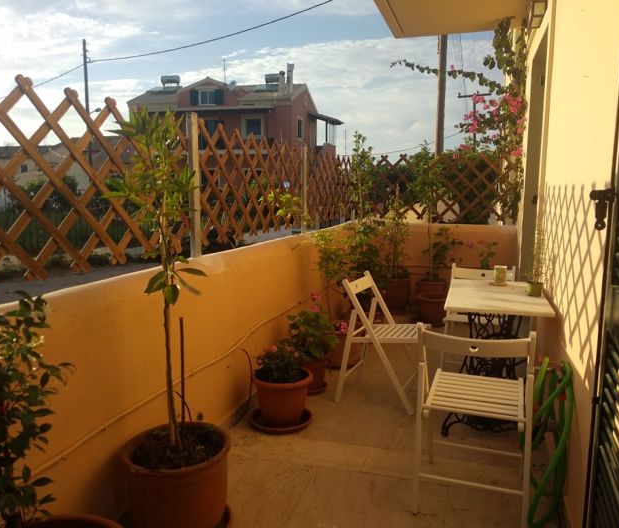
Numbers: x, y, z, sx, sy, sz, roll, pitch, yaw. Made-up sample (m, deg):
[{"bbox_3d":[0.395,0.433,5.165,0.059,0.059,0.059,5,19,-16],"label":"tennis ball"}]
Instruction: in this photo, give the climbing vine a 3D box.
[{"bbox_3d":[1.416,-1.354,5.125,1.250,1.860,0.500,2,7,18],"label":"climbing vine"}]

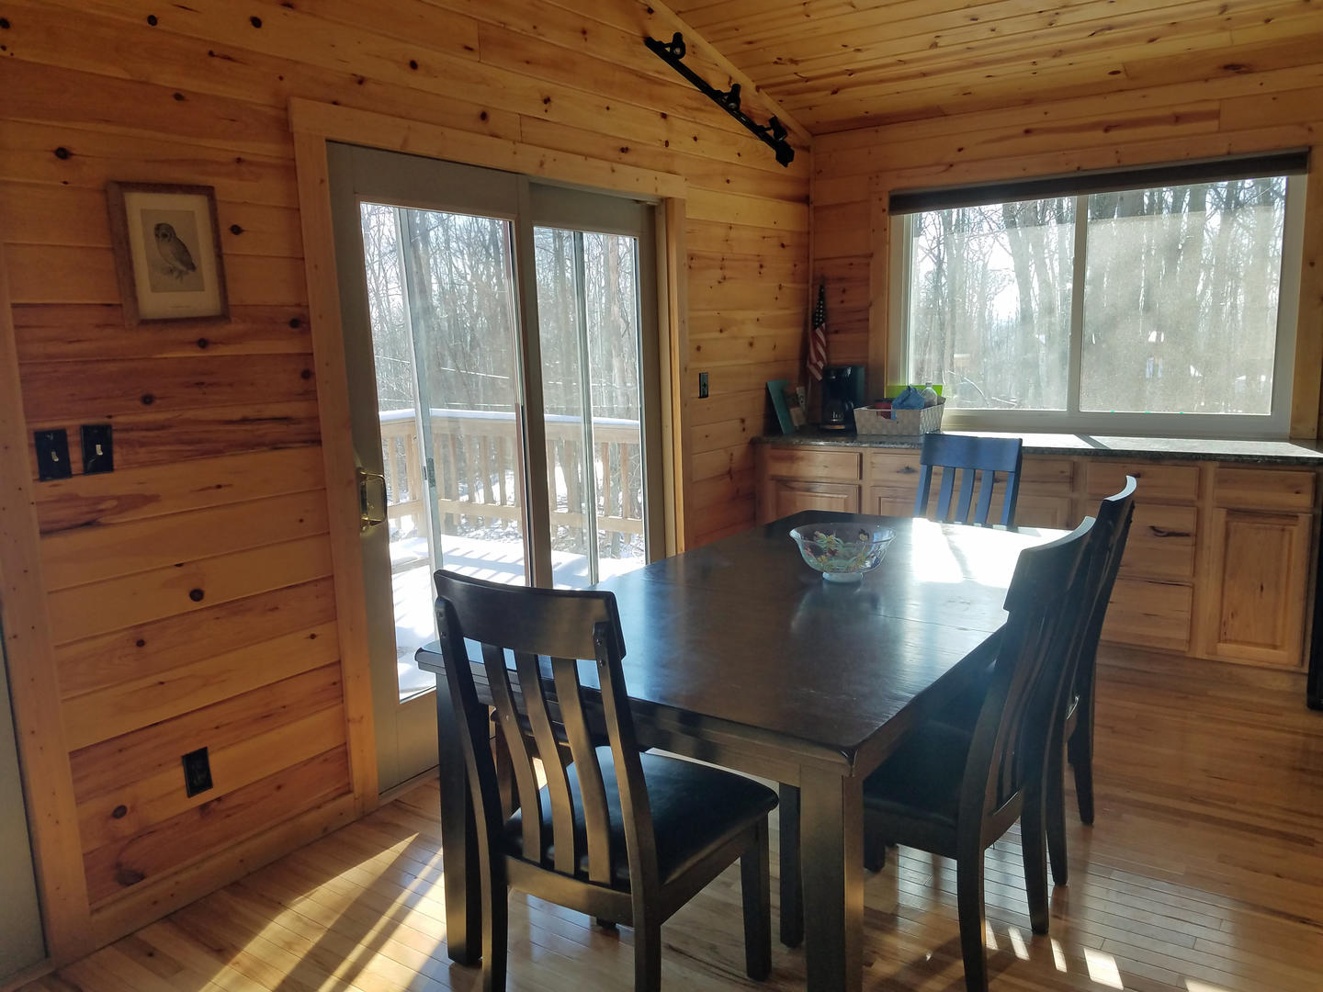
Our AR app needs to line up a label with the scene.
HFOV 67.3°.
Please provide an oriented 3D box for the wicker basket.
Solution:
[{"bbox_3d":[1.204,-0.394,5.063,0.360,0.140,0.330,3,10,28],"label":"wicker basket"}]

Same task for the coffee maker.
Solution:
[{"bbox_3d":[0.985,-0.526,5.307,0.185,0.336,0.200,5,12,37],"label":"coffee maker"}]

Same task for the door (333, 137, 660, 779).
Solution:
[{"bbox_3d":[-0.467,-0.163,3.764,0.110,2.000,1.800,4,11,34],"label":"door"}]

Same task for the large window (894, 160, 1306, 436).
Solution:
[{"bbox_3d":[1.974,-0.909,4.750,1.810,1.205,0.110,4,11,34],"label":"large window"}]

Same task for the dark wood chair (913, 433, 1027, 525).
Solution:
[{"bbox_3d":[1.062,0.312,3.707,0.465,1.020,0.590,5,12,38],"label":"dark wood chair"}]

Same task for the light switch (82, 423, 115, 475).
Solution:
[{"bbox_3d":[-1.343,-0.110,2.370,0.020,0.116,0.071,4,11,34],"label":"light switch"}]

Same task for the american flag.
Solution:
[{"bbox_3d":[0.840,-0.884,5.365,0.120,0.530,0.090,0,9,14],"label":"american flag"}]

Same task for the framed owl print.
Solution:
[{"bbox_3d":[-1.224,-0.601,2.481,0.030,0.338,0.263,4,11,34],"label":"framed owl print"}]

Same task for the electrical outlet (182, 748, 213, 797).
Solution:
[{"bbox_3d":[-1.230,0.733,2.638,0.012,0.116,0.071,4,11,34],"label":"electrical outlet"}]

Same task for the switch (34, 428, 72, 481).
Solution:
[{"bbox_3d":[-1.399,-0.094,2.289,0.020,0.116,0.071,4,11,34],"label":"switch"}]

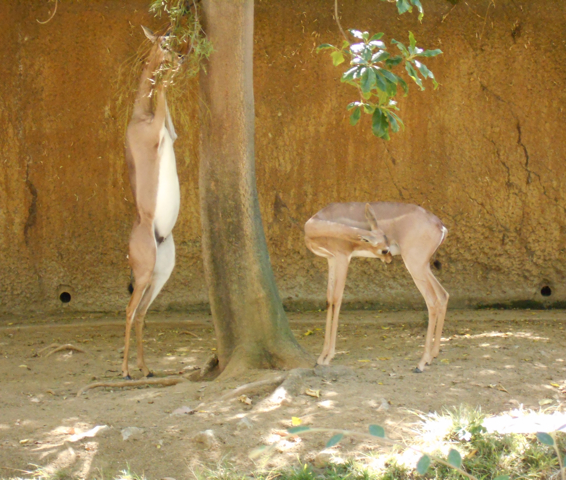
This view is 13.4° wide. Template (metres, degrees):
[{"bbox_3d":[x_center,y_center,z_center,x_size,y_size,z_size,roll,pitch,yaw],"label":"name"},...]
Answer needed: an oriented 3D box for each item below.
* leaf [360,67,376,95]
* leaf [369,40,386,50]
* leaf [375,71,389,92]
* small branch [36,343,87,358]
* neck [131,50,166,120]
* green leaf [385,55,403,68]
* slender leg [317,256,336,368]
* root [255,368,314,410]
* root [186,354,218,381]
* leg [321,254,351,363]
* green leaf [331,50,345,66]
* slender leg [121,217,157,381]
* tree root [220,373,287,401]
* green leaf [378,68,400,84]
[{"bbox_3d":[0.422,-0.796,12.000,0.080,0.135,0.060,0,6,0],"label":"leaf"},{"bbox_3d":[0.491,-1.012,12.500,0.083,0.052,0.060,0,6,0],"label":"leaf"},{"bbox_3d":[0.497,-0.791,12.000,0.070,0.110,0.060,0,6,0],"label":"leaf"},{"bbox_3d":[-1.290,0.649,14.000,0.300,0.060,0.140,0,6,0],"label":"small branch"},{"bbox_3d":[-0.697,-0.811,12.450,0.115,0.350,0.100,15,6,29],"label":"neck"},{"bbox_3d":[0.580,-0.928,12.500,0.094,0.073,0.060,0,6,0],"label":"green leaf"},{"bbox_3d":[0.235,0.381,13.000,0.075,0.580,0.065,3,6,0],"label":"slender leg"},{"bbox_3d":[0.008,0.765,12.300,0.160,0.140,0.500,3,7,34],"label":"root"},{"bbox_3d":[-0.431,0.674,12.700,0.170,0.130,0.140,-2,6,-17],"label":"root"},{"bbox_3d":[0.295,0.390,13.500,0.155,0.610,0.110,-1,6,-10],"label":"leg"},{"bbox_3d":[0.289,-0.944,12.500,0.073,0.083,0.040,0,6,0],"label":"green leaf"},{"bbox_3d":[-0.794,0.327,13.200,0.190,0.860,0.130,3,7,25],"label":"slender leg"},{"bbox_3d":[-0.146,0.753,12.350,0.080,0.110,0.550,4,7,39],"label":"tree root"},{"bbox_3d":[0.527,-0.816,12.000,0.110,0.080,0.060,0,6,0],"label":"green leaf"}]

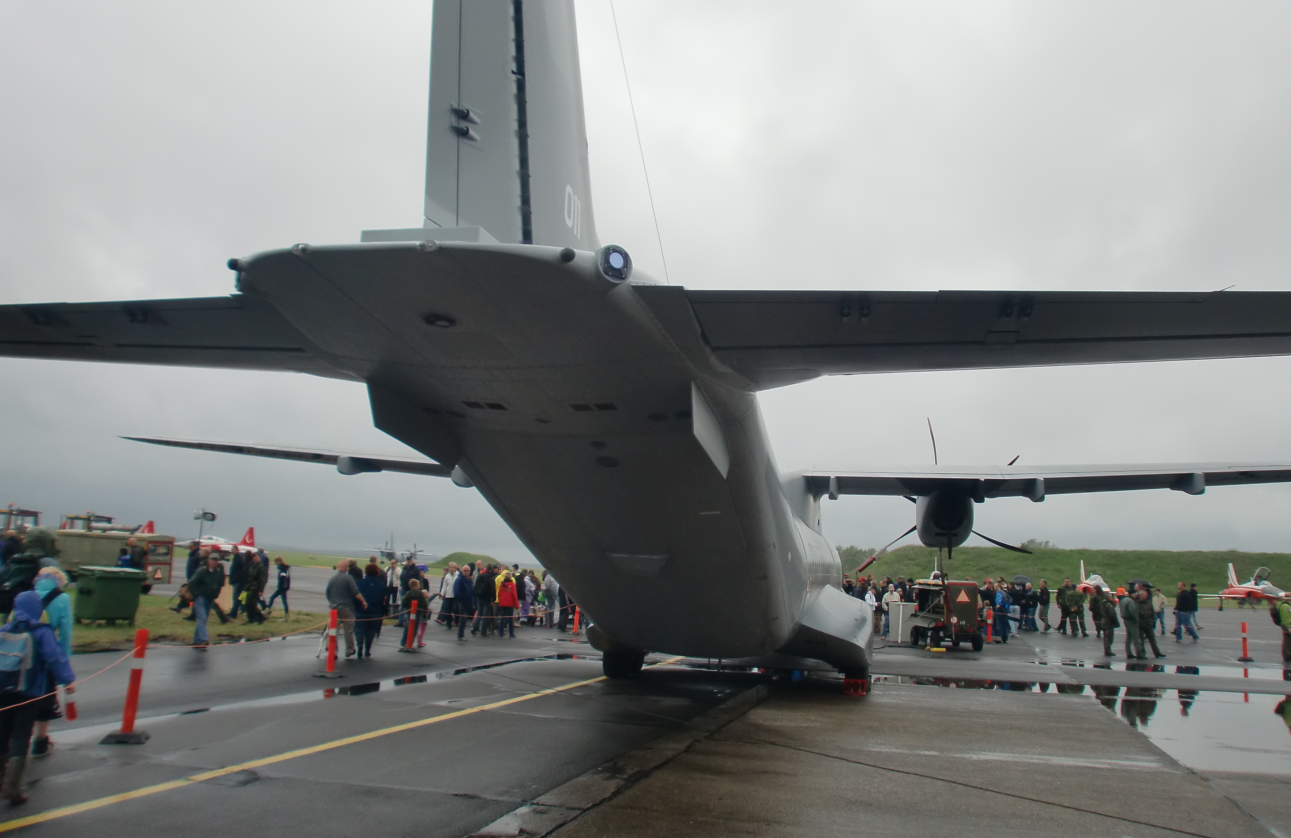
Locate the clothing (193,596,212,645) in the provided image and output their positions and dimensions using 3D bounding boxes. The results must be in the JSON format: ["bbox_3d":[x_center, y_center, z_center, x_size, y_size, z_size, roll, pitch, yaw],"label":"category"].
[{"bbox_3d":[-8.284,3.764,18.100,0.340,0.906,0.340,6,-9,-17],"label":"clothing"}]

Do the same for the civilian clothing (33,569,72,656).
[{"bbox_3d":[-4.828,1.598,7.900,0.430,0.740,0.330,3,-9,-2],"label":"civilian clothing"}]

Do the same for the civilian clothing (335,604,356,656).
[{"bbox_3d":[-5.517,3.896,17.800,0.400,0.907,0.400,0,-9,18],"label":"civilian clothing"}]

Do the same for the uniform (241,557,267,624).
[{"bbox_3d":[-9.779,4.229,24.200,0.580,1.740,0.520,8,-10,-28],"label":"uniform"}]

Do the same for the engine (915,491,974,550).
[{"bbox_3d":[5.440,1.730,17.700,1.070,1.170,3.700,1,-9,14],"label":"engine"}]

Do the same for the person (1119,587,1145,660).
[{"bbox_3d":[12.586,5.333,25.001,0.520,1.722,0.520,6,-9,-17],"label":"person"}]

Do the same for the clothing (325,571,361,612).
[{"bbox_3d":[-5.554,3.165,17.800,0.580,0.749,0.400,0,-9,18],"label":"clothing"}]

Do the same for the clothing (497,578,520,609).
[{"bbox_3d":[-3.425,4.378,24.300,0.540,0.735,0.360,1,-9,12],"label":"clothing"}]

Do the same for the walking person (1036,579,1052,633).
[{"bbox_3d":[13.387,6.284,32.501,0.460,1.763,0.500,8,-10,-29],"label":"walking person"}]

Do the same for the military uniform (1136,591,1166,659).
[{"bbox_3d":[13.354,5.421,25.601,0.640,1.737,0.520,2,-9,9],"label":"military uniform"}]

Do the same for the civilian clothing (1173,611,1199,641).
[{"bbox_3d":[16.503,6.327,29.600,0.680,0.920,0.420,3,-9,0],"label":"civilian clothing"}]

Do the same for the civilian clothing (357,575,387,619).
[{"bbox_3d":[-4.886,3.167,17.300,0.570,0.790,0.360,5,-9,-14],"label":"civilian clothing"}]

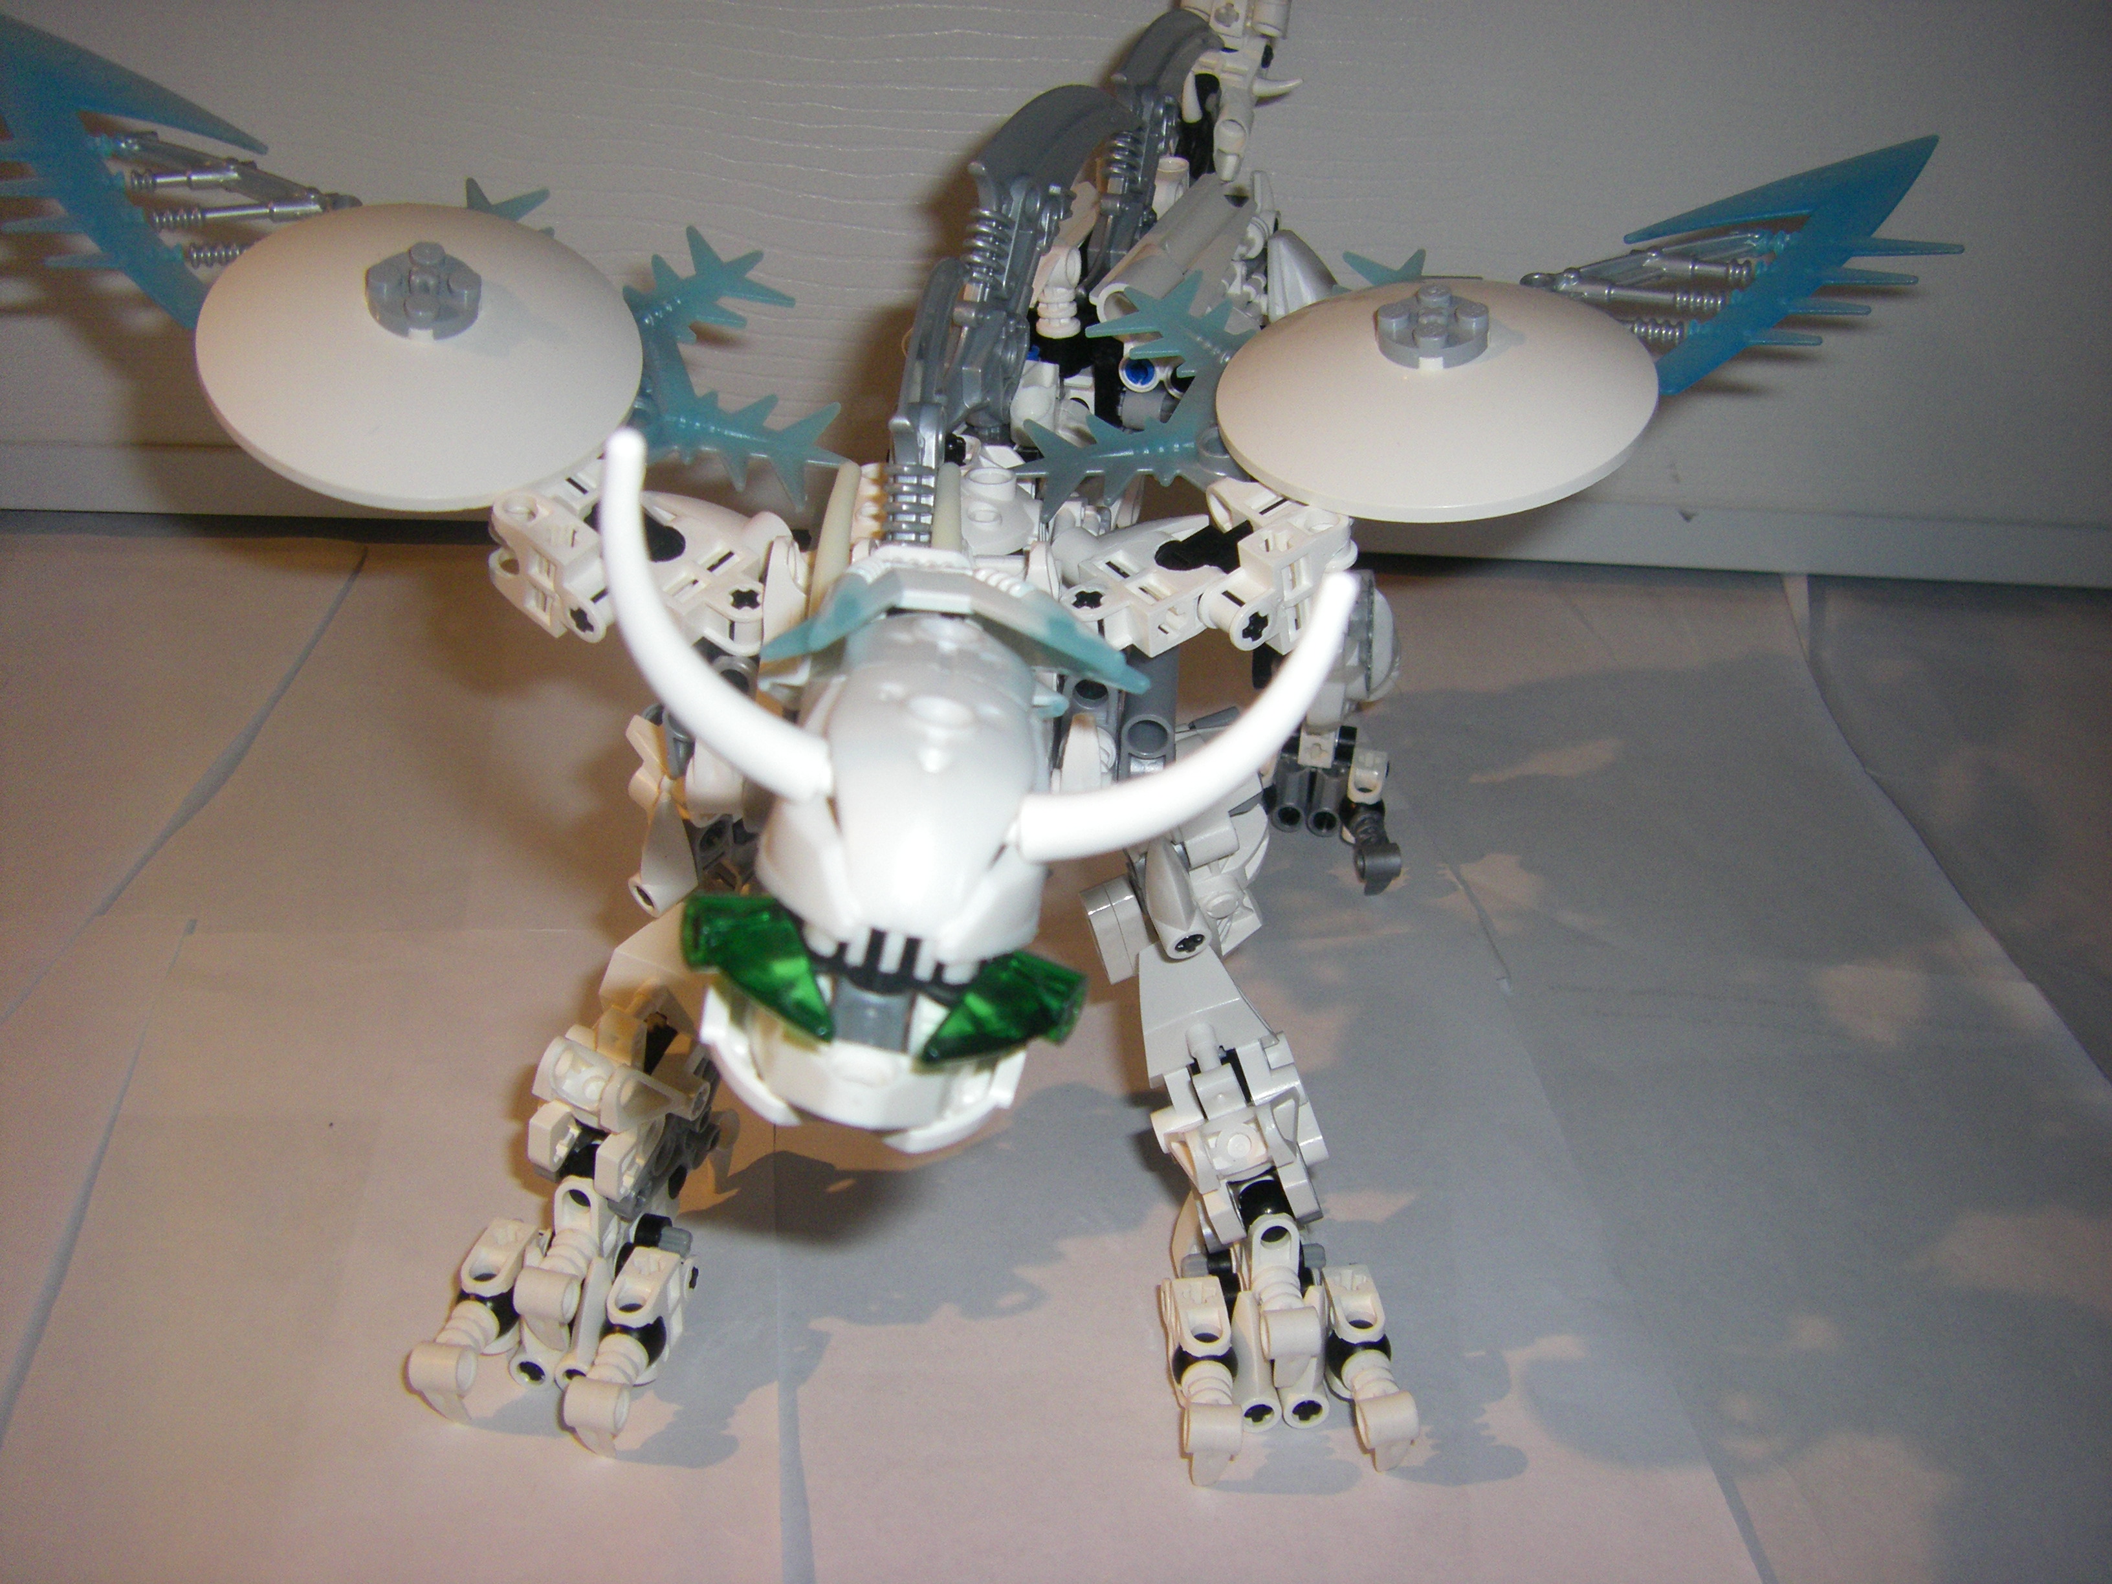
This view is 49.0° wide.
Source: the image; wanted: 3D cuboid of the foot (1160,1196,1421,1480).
[{"bbox_3d":[0.038,0.084,0.374,0.039,0.031,0.041,-1,33,-7],"label":"foot"}]

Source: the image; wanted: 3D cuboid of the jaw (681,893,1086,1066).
[{"bbox_3d":[-0.017,0.018,0.236,0.042,0.011,0.015,9,33,8],"label":"jaw"}]

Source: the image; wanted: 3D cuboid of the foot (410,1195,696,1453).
[{"bbox_3d":[-0.080,0.078,0.373,0.039,0.031,0.041,9,33,8],"label":"foot"}]

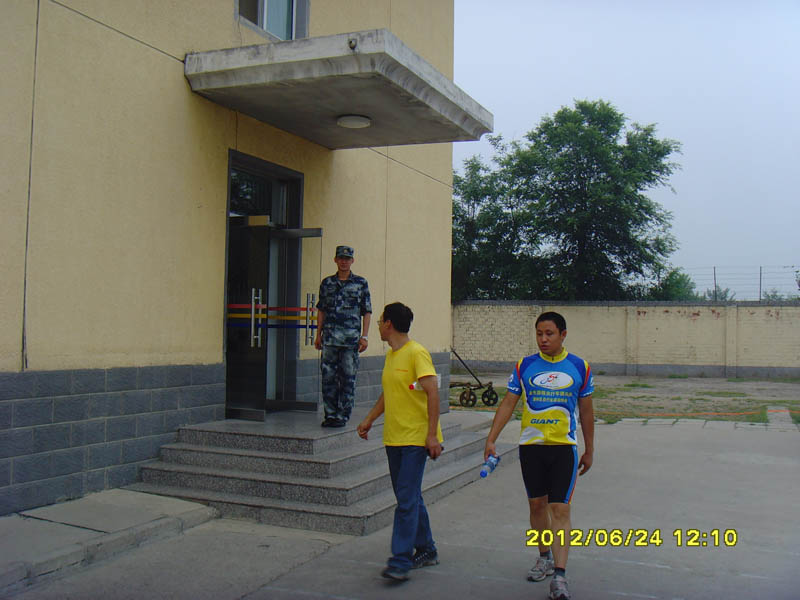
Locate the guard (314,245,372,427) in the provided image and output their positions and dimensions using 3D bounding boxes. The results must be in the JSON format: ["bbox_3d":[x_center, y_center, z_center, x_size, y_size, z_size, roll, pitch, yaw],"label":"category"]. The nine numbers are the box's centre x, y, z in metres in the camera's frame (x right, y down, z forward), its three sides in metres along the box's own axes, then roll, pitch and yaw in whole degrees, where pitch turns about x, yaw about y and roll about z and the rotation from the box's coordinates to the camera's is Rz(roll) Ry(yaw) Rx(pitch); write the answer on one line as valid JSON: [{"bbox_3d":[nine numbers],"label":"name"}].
[{"bbox_3d":[-0.575,0.362,9.174,0.540,1.810,0.340,1,-2,21],"label":"guard"}]

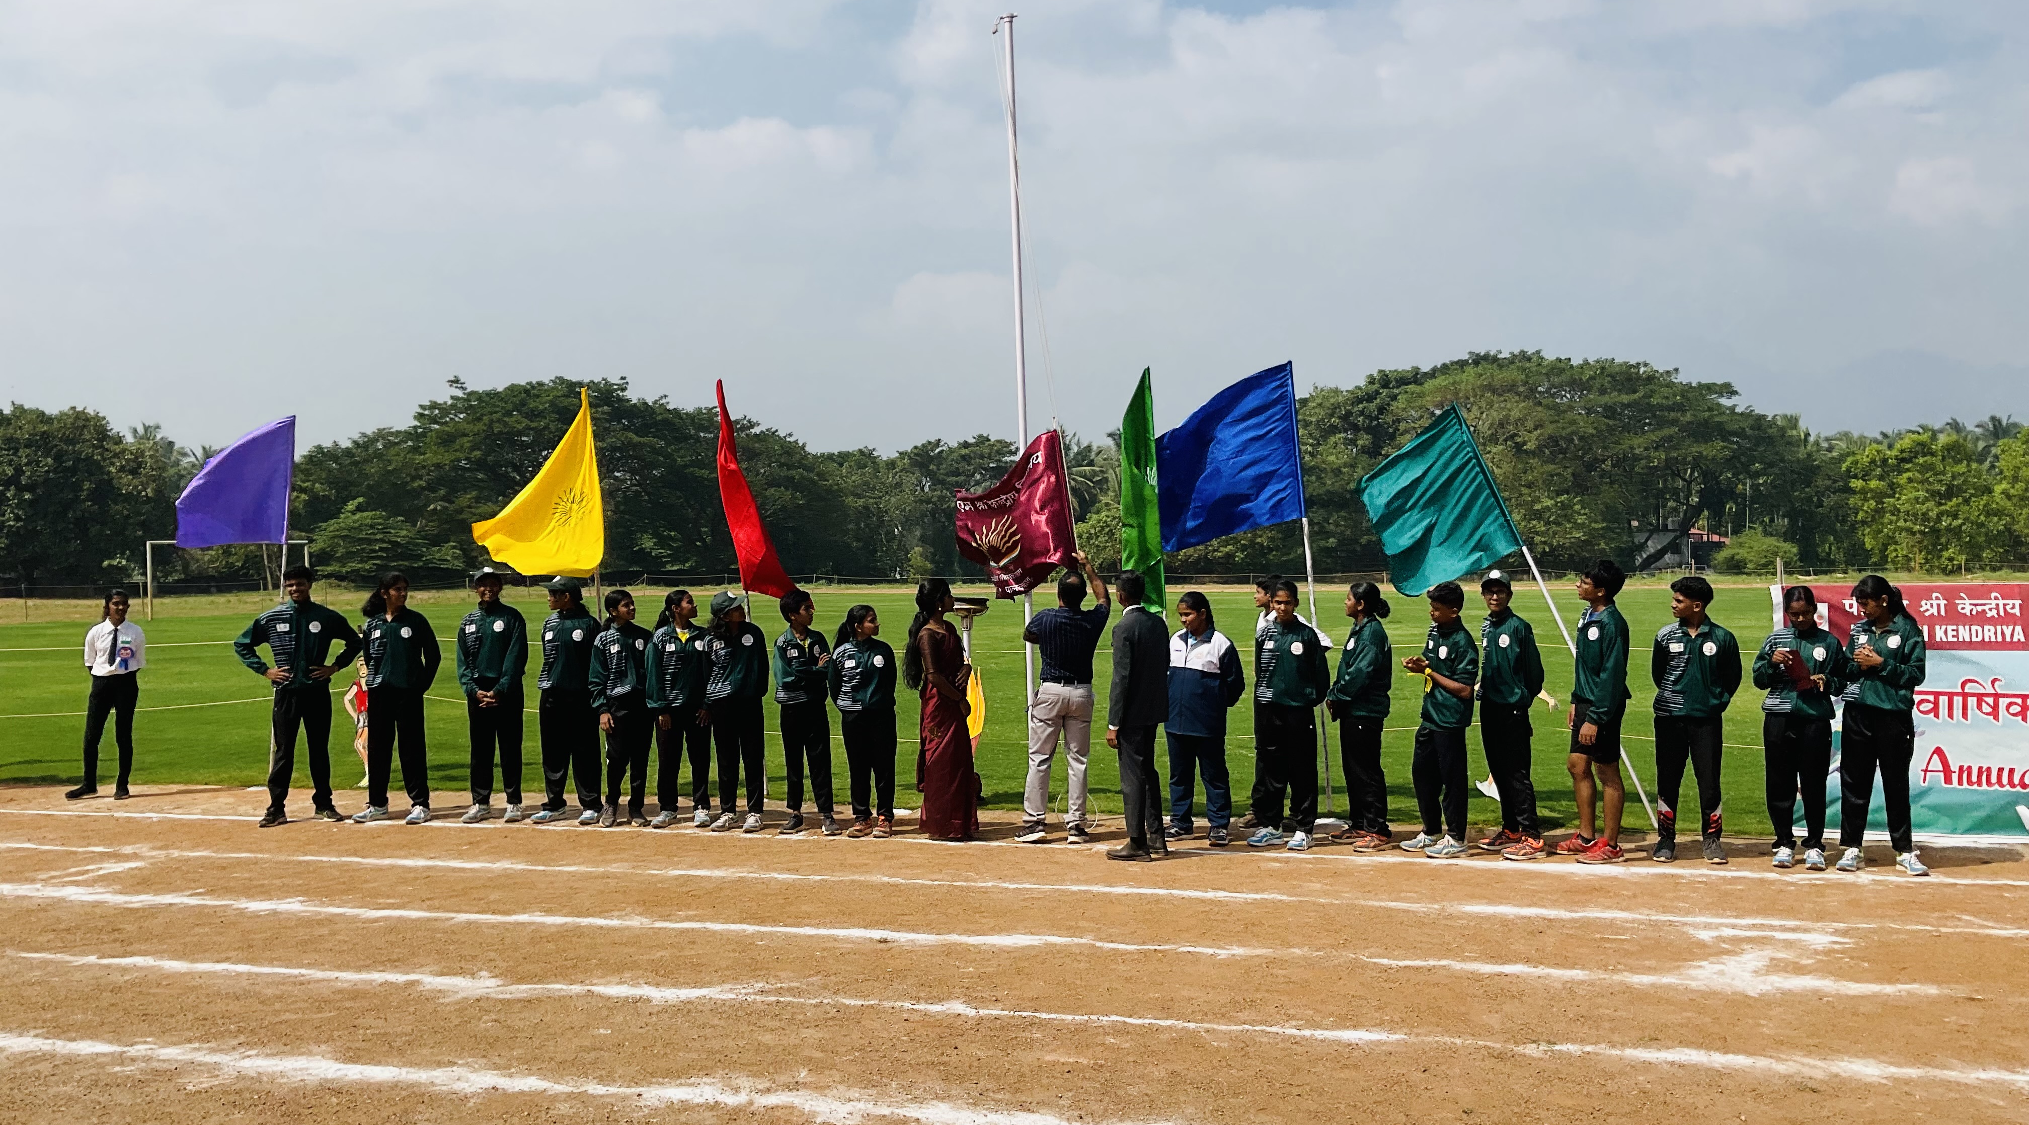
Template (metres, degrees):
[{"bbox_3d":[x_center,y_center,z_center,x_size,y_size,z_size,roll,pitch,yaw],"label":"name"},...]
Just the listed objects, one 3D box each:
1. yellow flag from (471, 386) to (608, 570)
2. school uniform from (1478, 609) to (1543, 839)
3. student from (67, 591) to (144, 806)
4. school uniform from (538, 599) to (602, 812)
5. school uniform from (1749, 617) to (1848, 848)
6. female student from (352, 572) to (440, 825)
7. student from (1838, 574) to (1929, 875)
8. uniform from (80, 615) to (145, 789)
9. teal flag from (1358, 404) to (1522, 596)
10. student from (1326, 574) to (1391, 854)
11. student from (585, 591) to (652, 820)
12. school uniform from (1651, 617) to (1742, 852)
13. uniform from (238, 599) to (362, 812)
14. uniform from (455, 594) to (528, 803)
[{"bbox_3d":[-3.627,-0.620,12.900,1.000,1.420,0.400,0,0,-3],"label":"yellow flag"},{"bbox_3d":[2.899,0.940,9.930,0.280,1.330,0.420,-1,0,-34],"label":"school uniform"},{"bbox_3d":[-6.885,0.988,12.885,0.520,1.579,0.340,-1,0,-12],"label":"student"},{"bbox_3d":[-2.984,0.988,11.387,0.430,1.412,0.270,-1,0,10],"label":"school uniform"},{"bbox_3d":[4.390,0.979,9.500,0.490,1.276,0.360,0,0,25],"label":"school uniform"},{"bbox_3d":[-4.177,0.900,11.499,0.500,1.682,0.350,-1,0,5],"label":"female student"},{"bbox_3d":[4.726,0.883,9.240,0.480,1.620,0.350,0,0,43],"label":"student"},{"bbox_3d":[-6.836,1.081,12.882,0.460,1.333,0.260,-1,0,-12],"label":"uniform"},{"bbox_3d":[2.600,-0.367,10.500,0.770,1.020,0.200,-24,0,5],"label":"teal flag"},{"bbox_3d":[2.077,0.905,10.240,0.300,1.590,0.420,-1,0,-25],"label":"student"},{"bbox_3d":[-2.607,0.950,11.250,0.400,1.554,0.290,0,0,-22],"label":"student"},{"bbox_3d":[3.910,0.987,9.750,0.490,1.346,0.300,0,0,25],"label":"school uniform"},{"bbox_3d":[-4.911,1.000,11.650,0.850,1.460,0.320,-1,0,-22],"label":"uniform"},{"bbox_3d":[-3.520,0.943,11.422,0.440,1.406,0.260,-1,0,8],"label":"uniform"}]

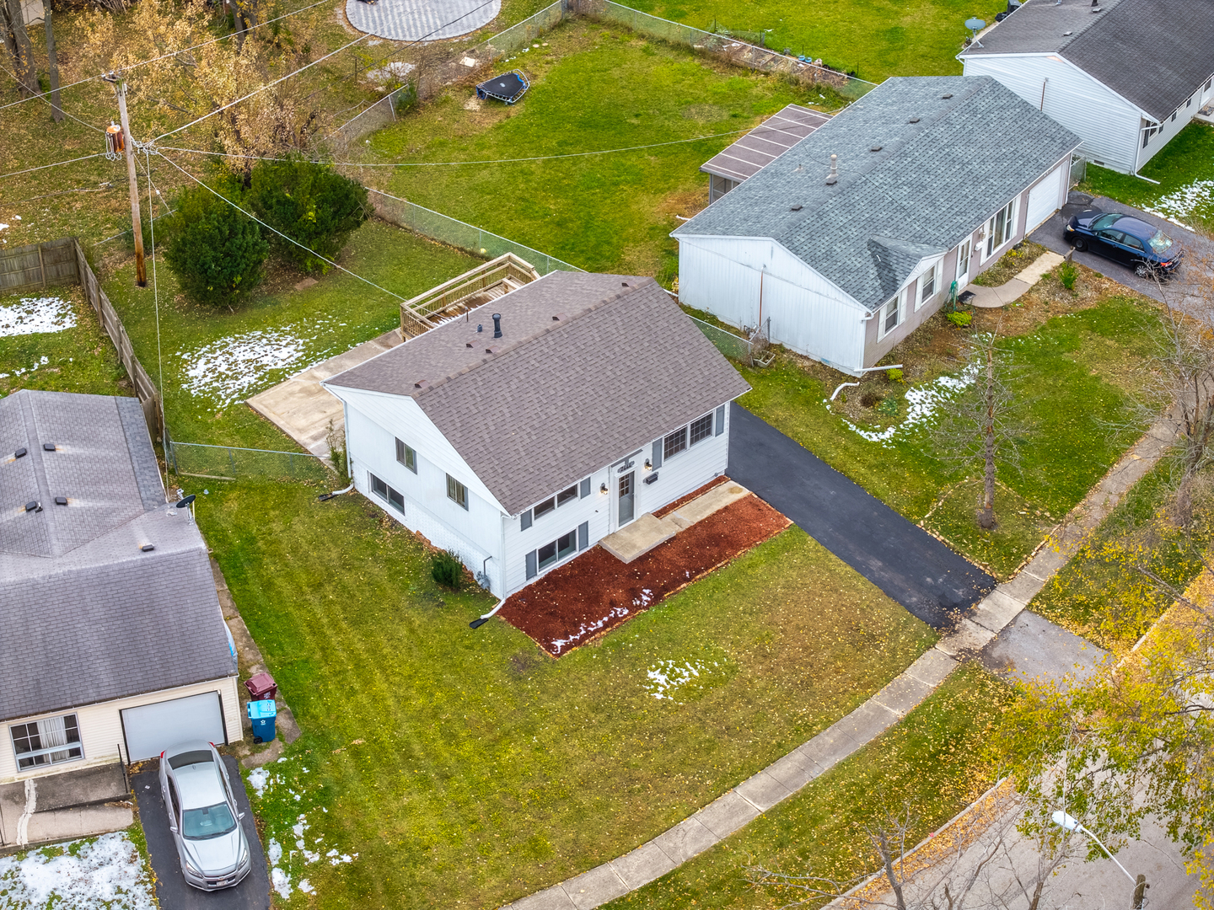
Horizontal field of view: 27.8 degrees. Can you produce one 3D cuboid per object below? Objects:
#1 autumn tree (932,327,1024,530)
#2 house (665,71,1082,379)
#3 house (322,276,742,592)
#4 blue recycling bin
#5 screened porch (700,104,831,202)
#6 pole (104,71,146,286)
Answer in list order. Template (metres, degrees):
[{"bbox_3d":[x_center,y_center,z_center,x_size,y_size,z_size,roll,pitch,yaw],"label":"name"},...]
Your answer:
[{"bbox_3d":[11.608,-0.721,75.990,3.000,7.623,3.000,0,36,0],"label":"autumn tree"},{"bbox_3d":[10.139,-9.280,90.468,8.498,4.229,14.799,24,43,29],"label":"house"},{"bbox_3d":[-2.210,-1.456,78.751,9.928,5.719,9.382,-28,45,-32],"label":"house"},{"bbox_3d":[-9.840,7.687,70.370,0.800,1.060,0.680,-5,37,-6],"label":"blue recycling bin"},{"bbox_3d":[6.462,-10.876,94.046,2.656,2.600,6.200,24,43,29],"label":"screened porch"},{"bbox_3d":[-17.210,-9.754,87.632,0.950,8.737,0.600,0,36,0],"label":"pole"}]

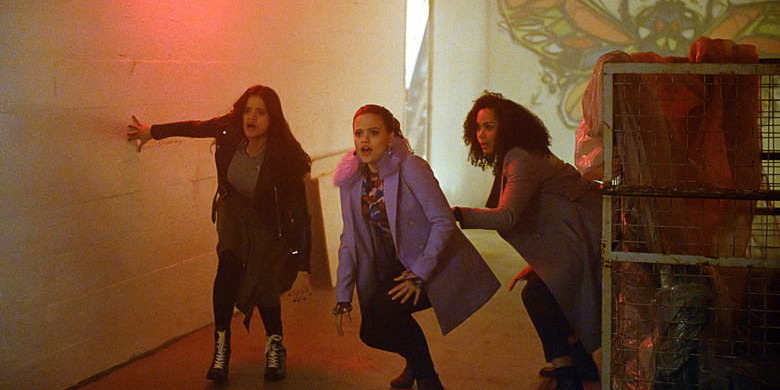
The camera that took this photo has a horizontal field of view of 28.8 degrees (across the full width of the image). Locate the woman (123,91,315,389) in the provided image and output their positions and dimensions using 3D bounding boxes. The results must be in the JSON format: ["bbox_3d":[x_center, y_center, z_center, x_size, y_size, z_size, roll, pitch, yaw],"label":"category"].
[{"bbox_3d":[-0.815,0.169,7.023,0.940,1.335,0.520,1,4,7],"label":"woman"}]

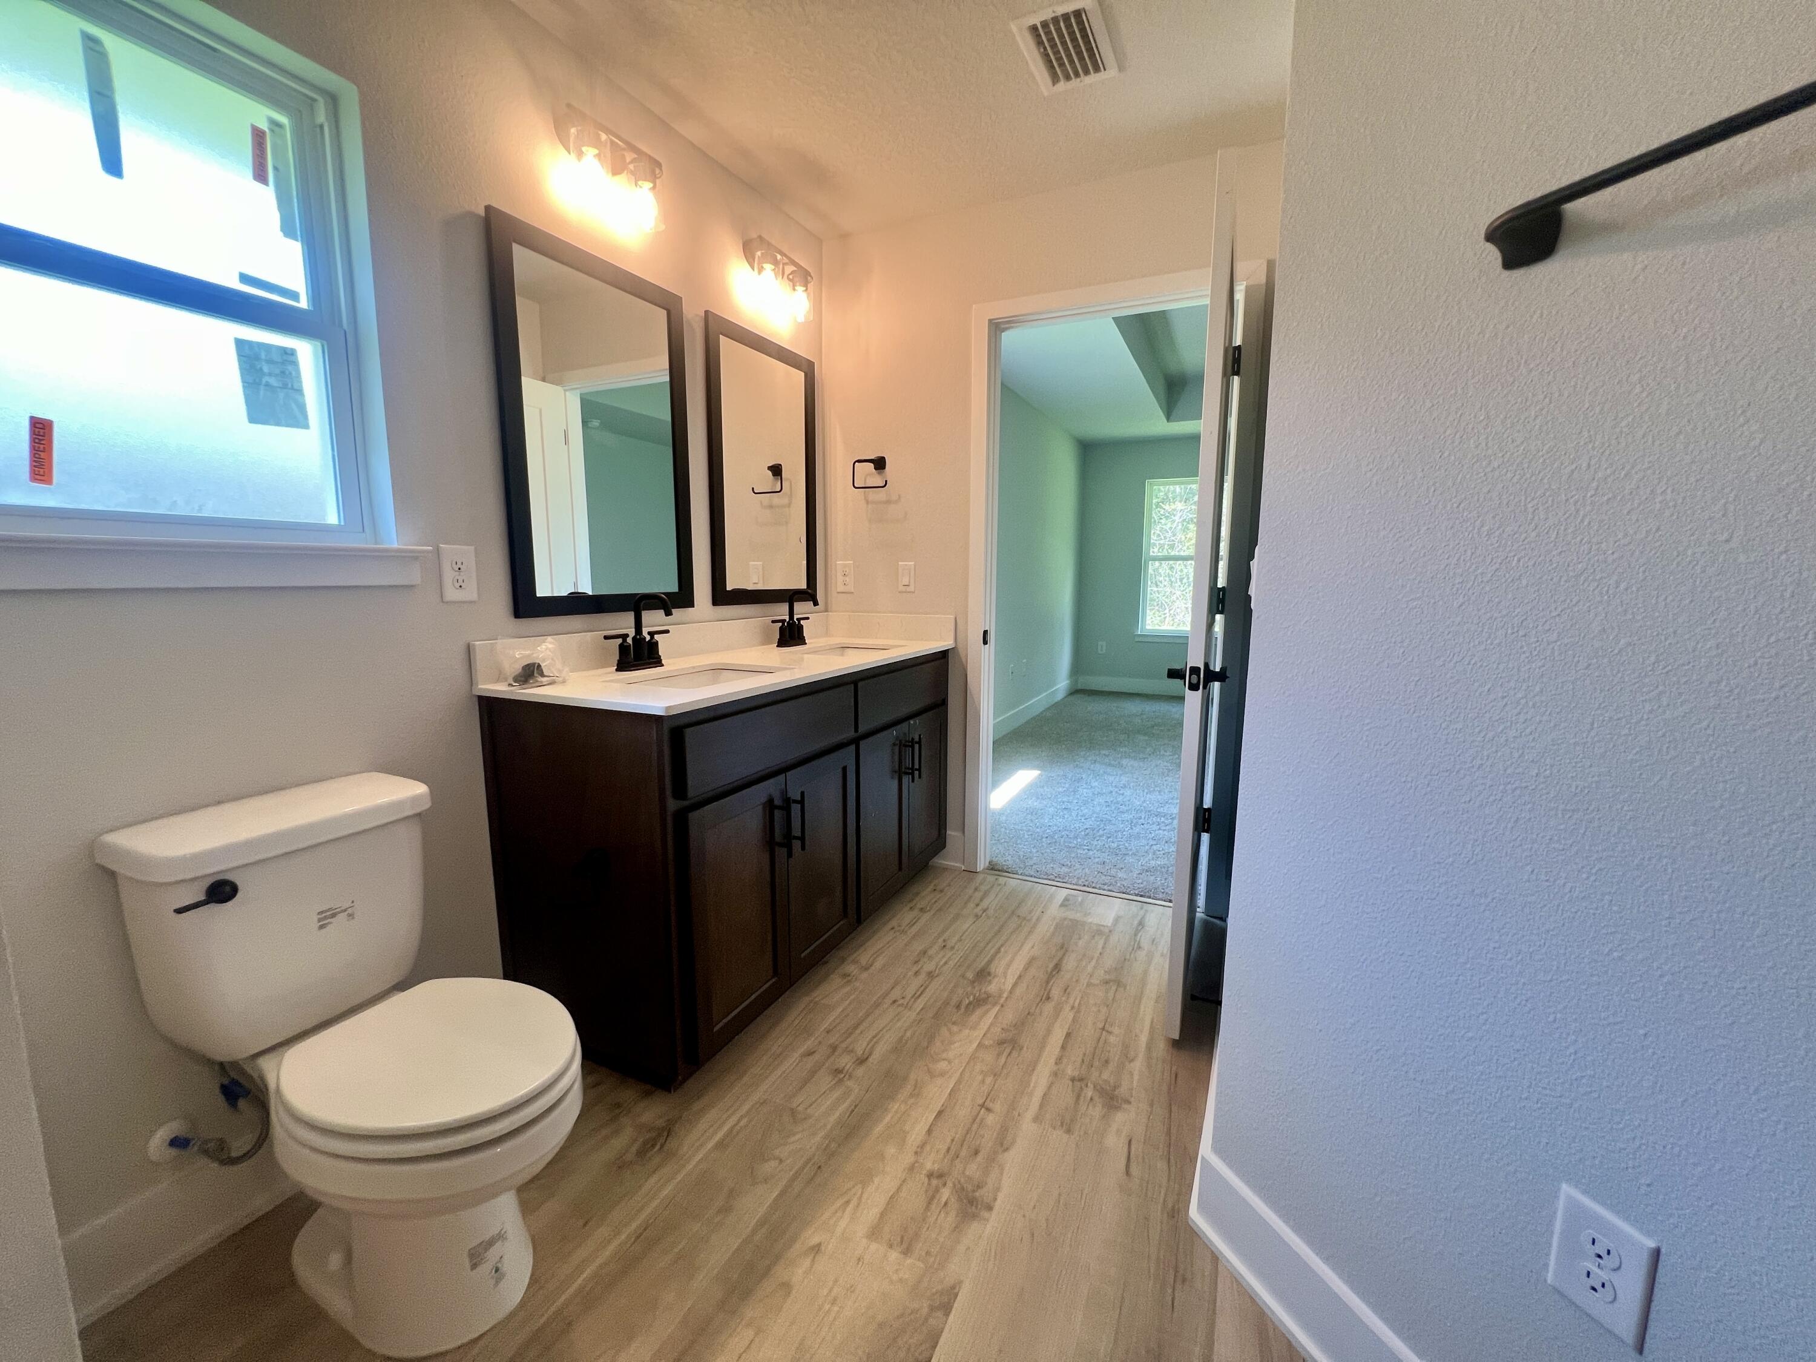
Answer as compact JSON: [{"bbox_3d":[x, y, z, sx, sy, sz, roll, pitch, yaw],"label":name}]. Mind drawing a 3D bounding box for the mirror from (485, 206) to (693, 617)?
[{"bbox_3d":[-0.804,-0.642,1.837,0.024,0.910,0.592,4,9,25],"label":"mirror"}]

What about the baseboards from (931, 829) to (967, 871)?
[{"bbox_3d":[0.166,0.679,2.769,0.155,0.147,0.017,4,9,25],"label":"baseboards"}]

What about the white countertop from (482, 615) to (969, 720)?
[{"bbox_3d":[-0.410,-0.105,2.104,0.572,0.129,1.500,4,9,25],"label":"white countertop"}]

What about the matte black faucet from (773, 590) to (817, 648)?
[{"bbox_3d":[-0.396,-0.229,2.536,0.145,0.215,0.245,4,9,25],"label":"matte black faucet"}]

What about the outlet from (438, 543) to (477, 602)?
[{"bbox_3d":[-0.995,-0.237,1.514,0.008,0.121,0.077,4,9,25],"label":"outlet"}]

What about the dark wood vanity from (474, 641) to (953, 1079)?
[{"bbox_3d":[-0.418,0.393,2.186,0.550,0.880,1.485,4,9,25],"label":"dark wood vanity"}]

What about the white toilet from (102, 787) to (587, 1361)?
[{"bbox_3d":[-0.850,0.610,1.124,0.690,0.760,0.410,4,9,25],"label":"white toilet"}]

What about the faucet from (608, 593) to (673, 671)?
[{"bbox_3d":[-0.710,-0.135,1.889,0.145,0.217,0.240,4,9,25],"label":"faucet"}]

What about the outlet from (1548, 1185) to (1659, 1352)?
[{"bbox_3d":[0.720,0.608,0.708,0.008,0.122,0.077,-3,9,-22],"label":"outlet"}]

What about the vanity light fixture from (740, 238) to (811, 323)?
[{"bbox_3d":[-0.437,-1.397,2.345,0.150,0.200,0.285,4,9,25],"label":"vanity light fixture"}]

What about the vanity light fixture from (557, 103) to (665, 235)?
[{"bbox_3d":[-0.742,-1.305,1.716,0.150,0.200,0.280,4,9,25],"label":"vanity light fixture"}]

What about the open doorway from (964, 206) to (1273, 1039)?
[{"bbox_3d":[0.650,-0.257,2.360,0.950,2.120,0.190,4,9,25],"label":"open doorway"}]

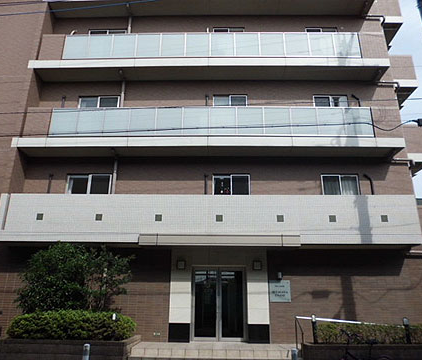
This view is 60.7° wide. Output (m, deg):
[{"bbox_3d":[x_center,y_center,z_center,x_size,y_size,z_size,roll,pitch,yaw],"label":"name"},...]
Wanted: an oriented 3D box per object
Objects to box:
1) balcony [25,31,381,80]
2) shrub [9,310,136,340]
[{"bbox_3d":[-0.108,-4.260,12.577,12.020,1.390,0.870,0,-19,2],"label":"balcony"},{"bbox_3d":[-3.379,3.623,9.023,3.050,0.670,1.000,0,-19,2],"label":"shrub"}]

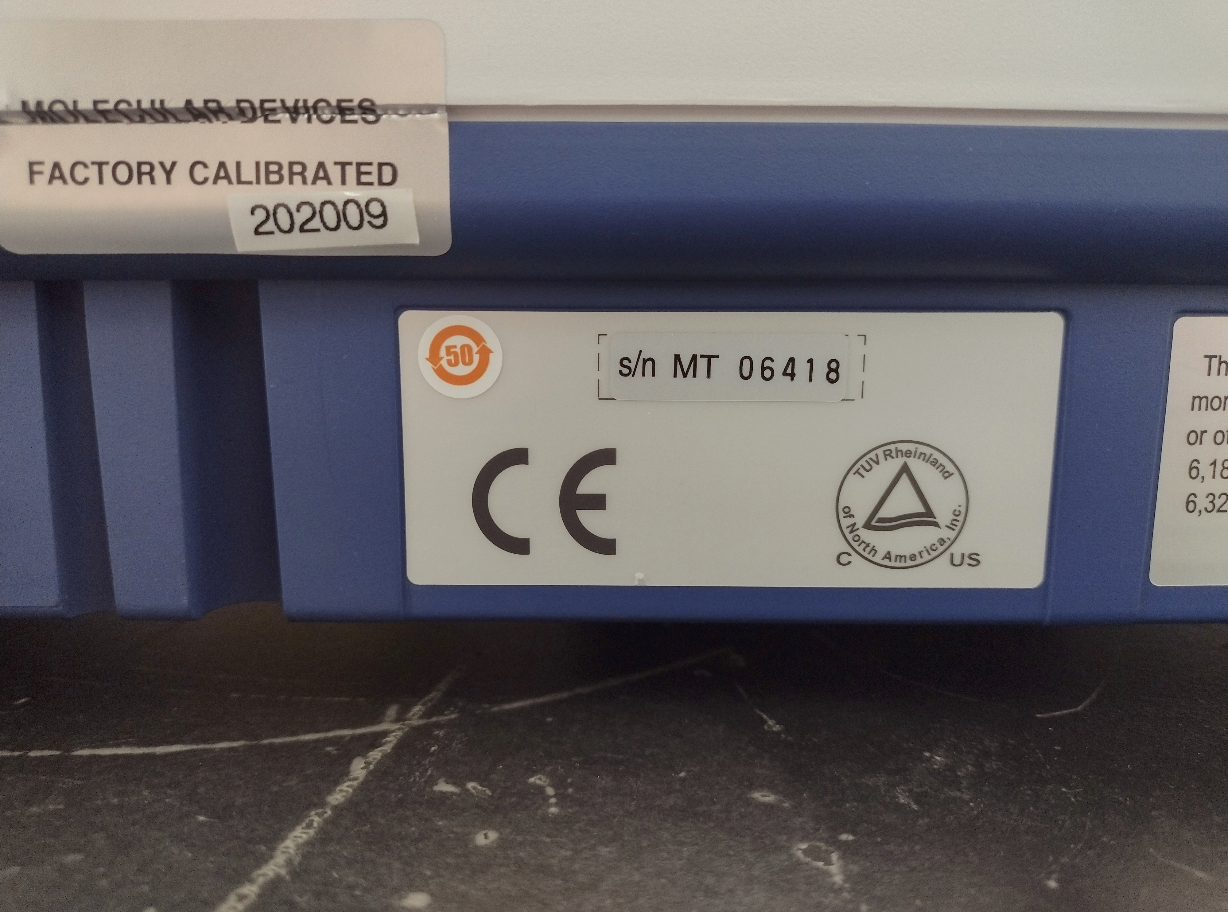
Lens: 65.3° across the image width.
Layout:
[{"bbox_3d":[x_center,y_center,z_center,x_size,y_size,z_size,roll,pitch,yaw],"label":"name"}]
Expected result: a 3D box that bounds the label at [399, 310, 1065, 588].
[{"bbox_3d":[0.014,0.000,0.116,0.078,0.034,0.001,0,10,1],"label":"label"}]

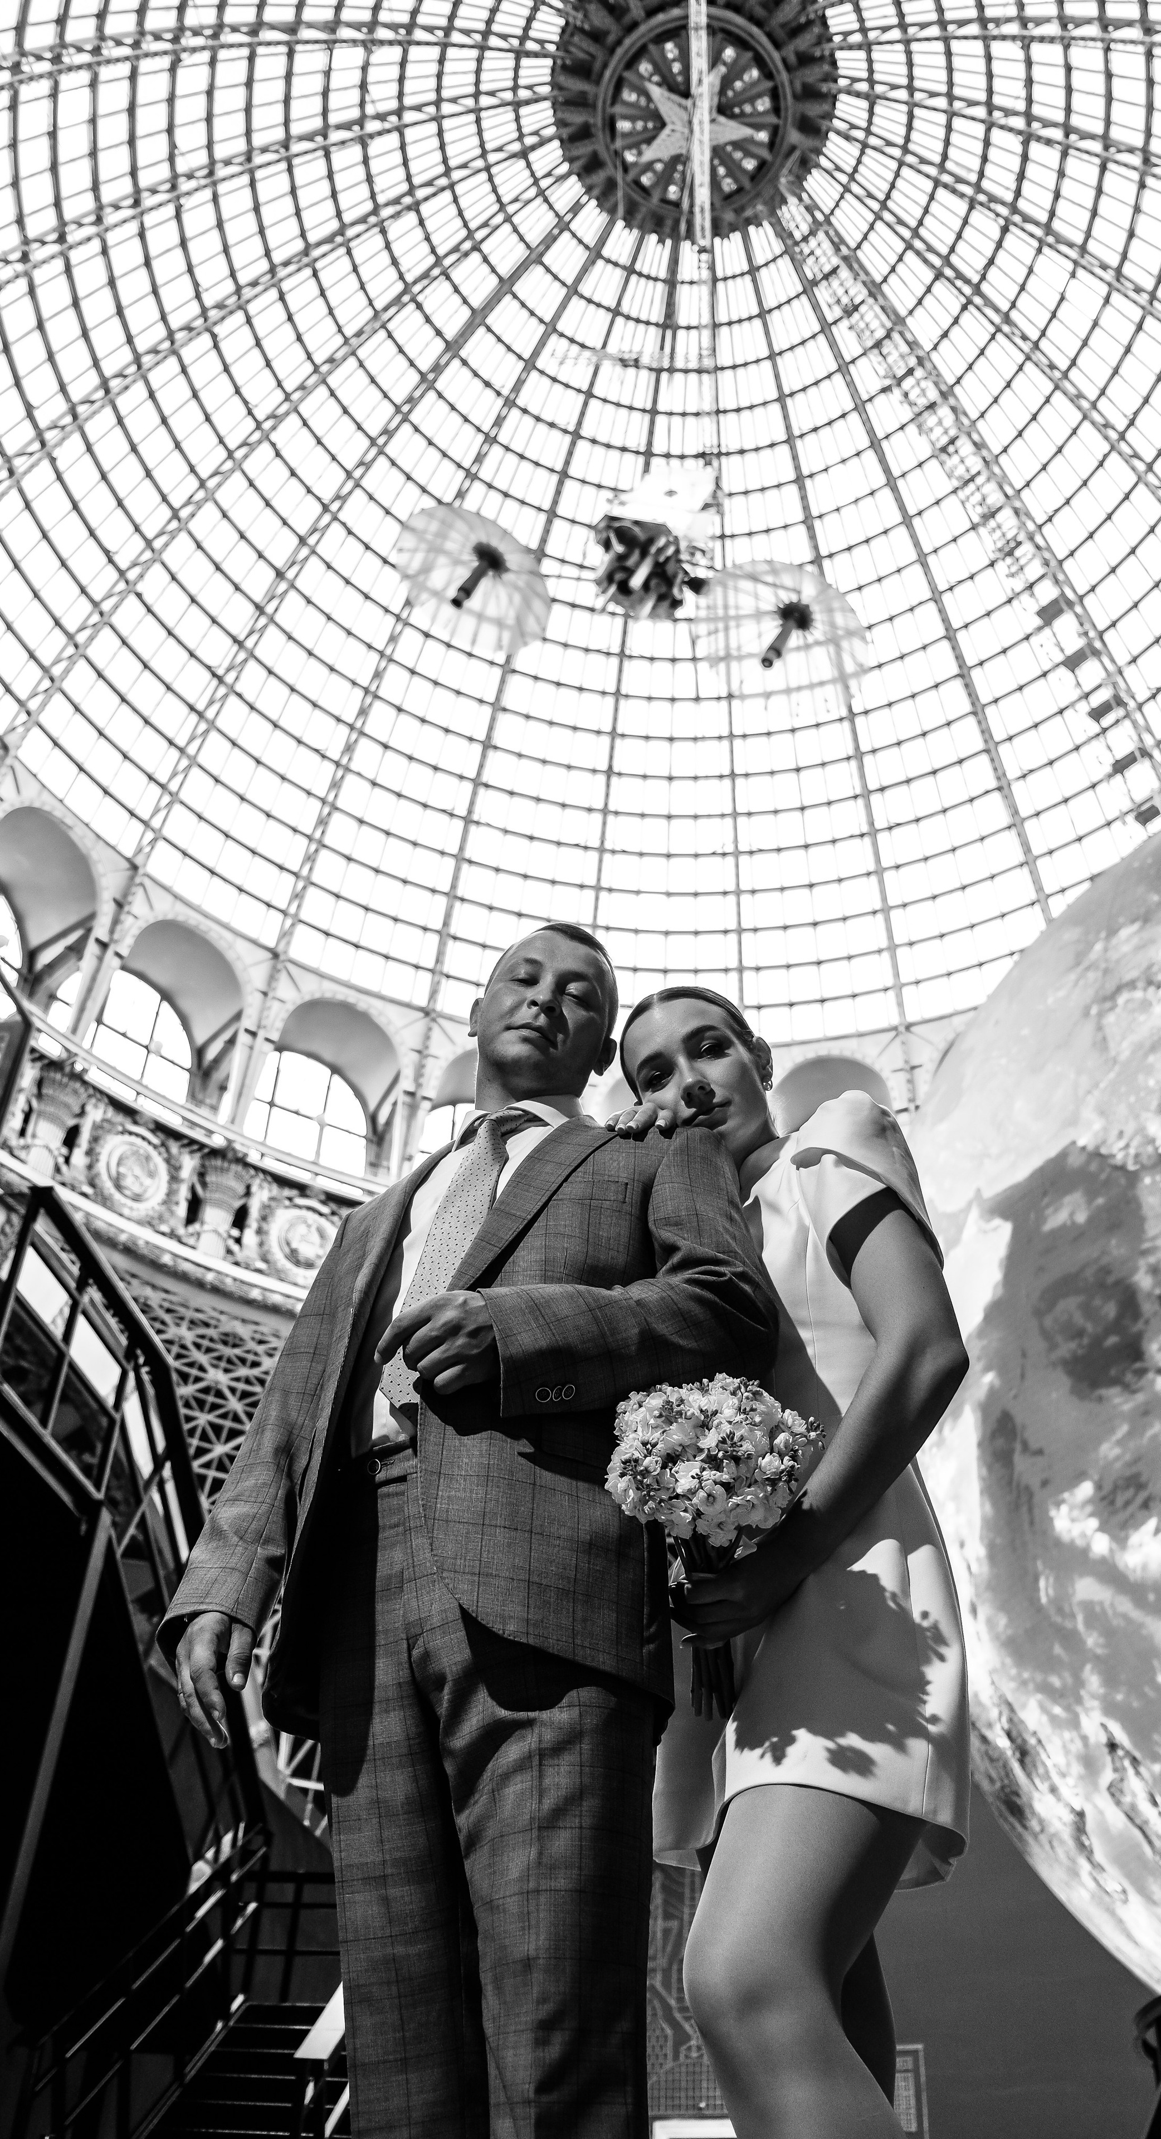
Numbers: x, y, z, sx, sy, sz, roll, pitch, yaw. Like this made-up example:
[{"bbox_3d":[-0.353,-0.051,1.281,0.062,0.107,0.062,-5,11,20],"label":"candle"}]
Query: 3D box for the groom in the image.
[{"bbox_3d":[-0.089,0.545,1.591,0.580,1.800,0.410,-16,-41,23],"label":"groom"}]

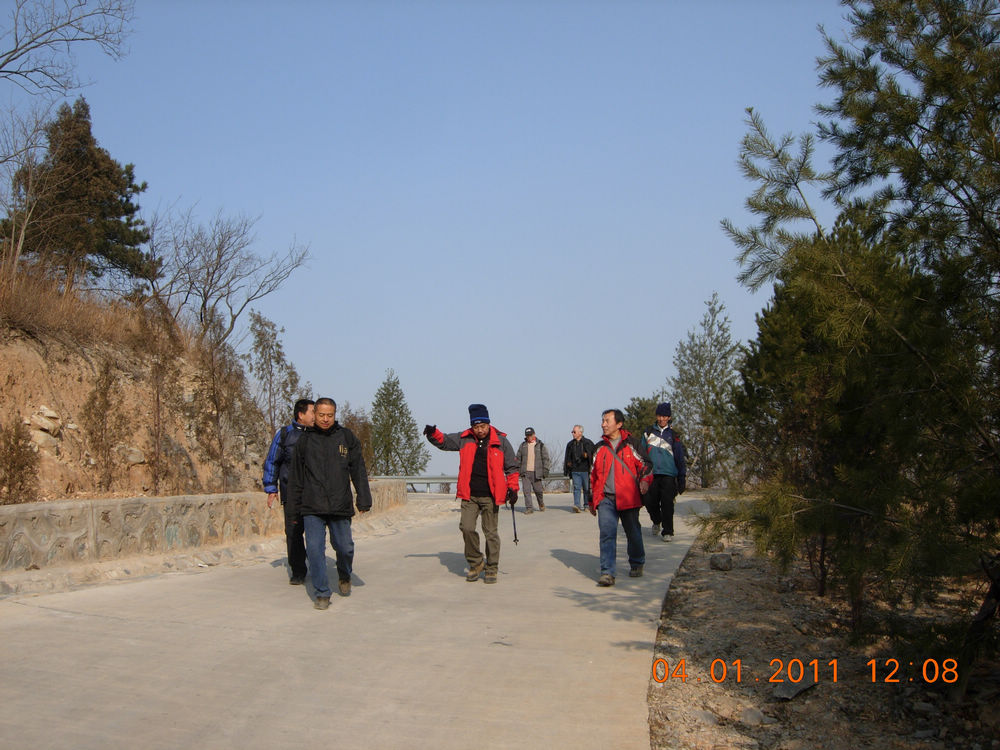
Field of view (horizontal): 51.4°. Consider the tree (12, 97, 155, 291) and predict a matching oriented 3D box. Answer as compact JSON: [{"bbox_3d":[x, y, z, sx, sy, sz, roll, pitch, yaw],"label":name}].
[{"bbox_3d":[-8.048,-3.452,20.000,2.810,3.810,2.600,0,-2,0],"label":"tree"}]

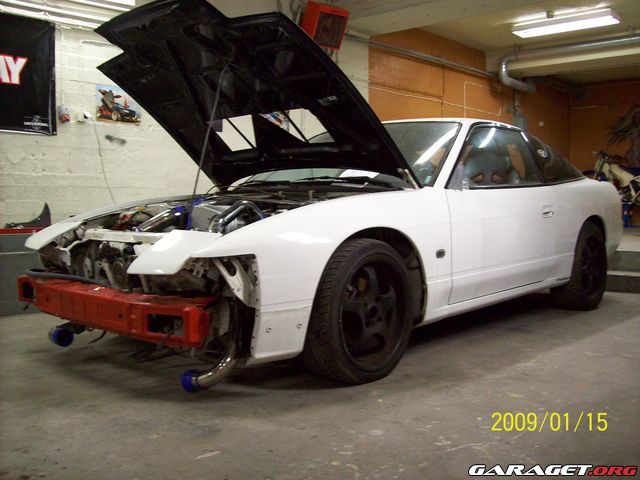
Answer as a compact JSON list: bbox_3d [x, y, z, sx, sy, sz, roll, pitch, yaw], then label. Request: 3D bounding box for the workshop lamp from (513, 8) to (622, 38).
[{"bbox_3d":[3.018,-2.664,8.210,1.220,0.090,0.320,4,5,42],"label":"workshop lamp"}]

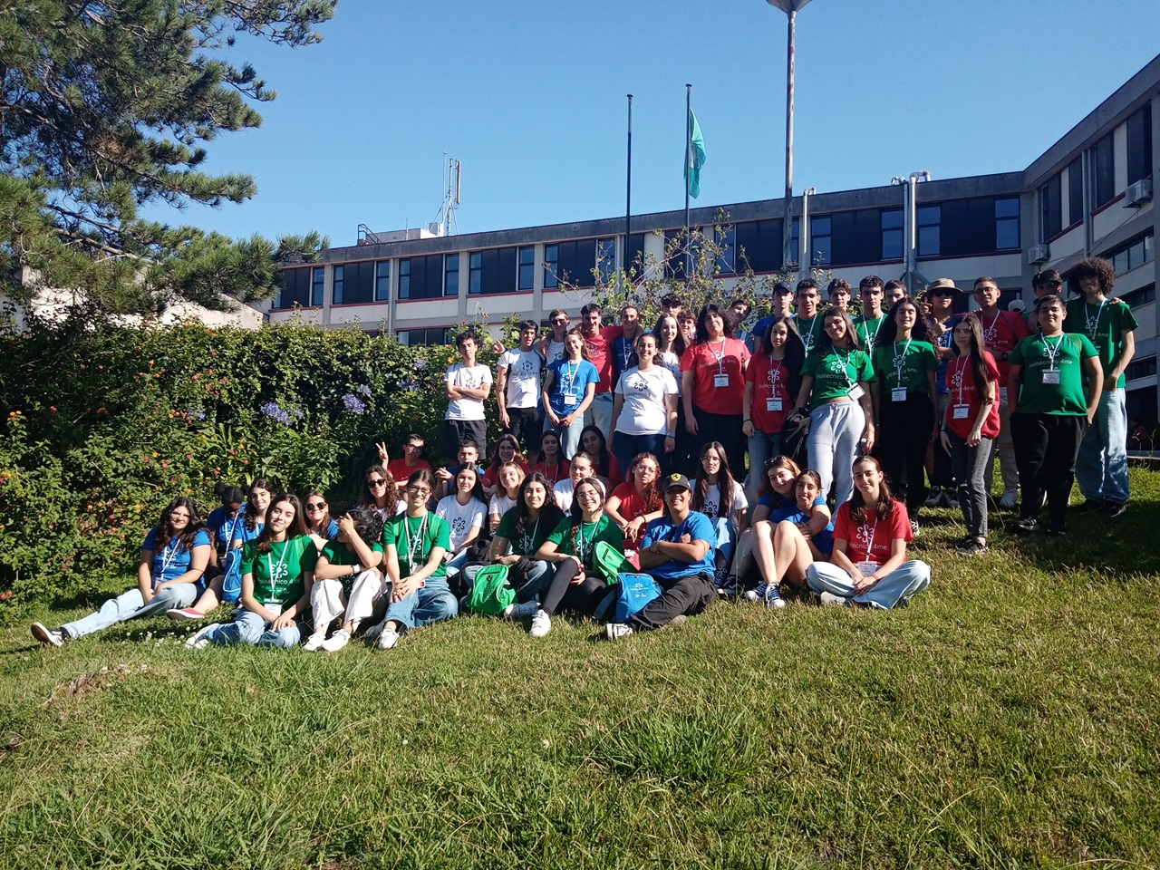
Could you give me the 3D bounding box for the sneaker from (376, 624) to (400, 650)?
[{"bbox_3d":[-1.069,1.122,4.850,0.100,0.110,0.250,2,0,-6],"label":"sneaker"}]

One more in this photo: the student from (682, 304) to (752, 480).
[{"bbox_3d":[1.034,-0.194,6.650,0.540,1.640,0.360,1,-4,9],"label":"student"}]

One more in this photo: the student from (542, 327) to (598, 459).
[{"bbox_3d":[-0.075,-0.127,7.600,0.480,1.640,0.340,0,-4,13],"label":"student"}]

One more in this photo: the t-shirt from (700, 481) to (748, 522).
[{"bbox_3d":[0.919,0.572,5.950,0.460,0.530,0.280,1,-4,7],"label":"t-shirt"}]

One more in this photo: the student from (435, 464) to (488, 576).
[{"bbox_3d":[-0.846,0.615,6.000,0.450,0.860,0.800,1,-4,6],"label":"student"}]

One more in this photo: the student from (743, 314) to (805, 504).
[{"bbox_3d":[1.481,-0.112,6.700,0.480,1.630,0.340,0,-4,19],"label":"student"}]

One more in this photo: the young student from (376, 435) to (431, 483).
[{"bbox_3d":[-1.414,0.462,7.100,0.560,0.960,0.750,2,-4,-13],"label":"young student"}]

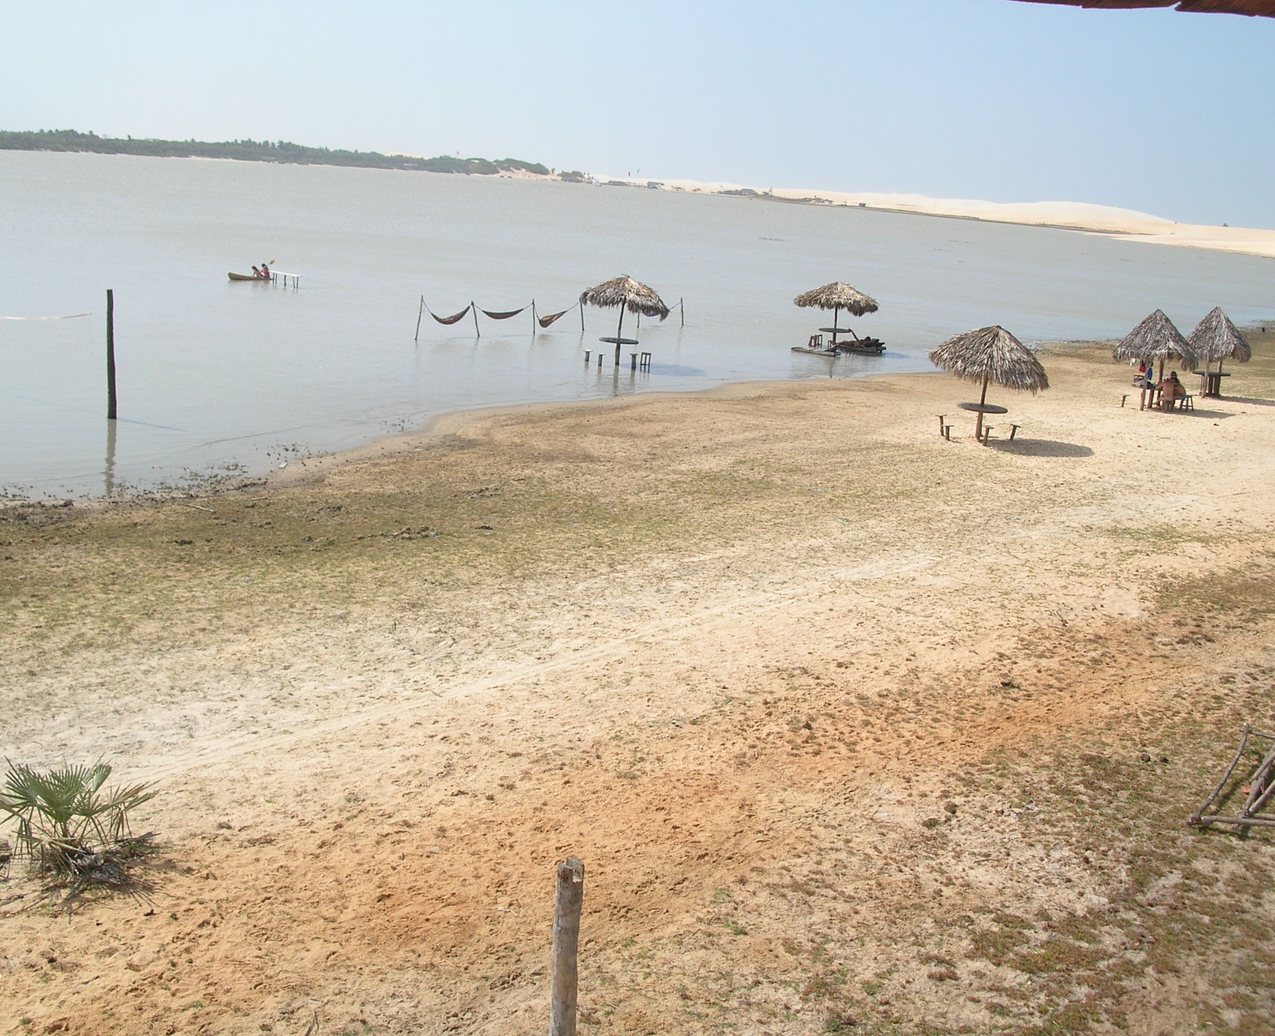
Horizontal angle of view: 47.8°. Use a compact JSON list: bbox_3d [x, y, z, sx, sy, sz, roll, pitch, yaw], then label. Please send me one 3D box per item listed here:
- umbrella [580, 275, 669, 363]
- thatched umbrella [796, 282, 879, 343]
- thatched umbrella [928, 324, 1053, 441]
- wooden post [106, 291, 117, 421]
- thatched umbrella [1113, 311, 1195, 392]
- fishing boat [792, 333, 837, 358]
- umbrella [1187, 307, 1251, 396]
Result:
[{"bbox_3d":[-0.530,-6.269,46.028,2.893,2.932,2.893,4,13,-1],"label":"umbrella"},{"bbox_3d":[7.832,-7.904,56.167,3.280,2.575,3.280,6,13,7],"label":"thatched umbrella"},{"bbox_3d":[8.468,-3.207,34.469,2.825,2.768,2.825,7,14,13],"label":"thatched umbrella"},{"bbox_3d":[-11.429,-3.523,31.227,0.160,2.837,0.160,-1,14,-20],"label":"wooden post"},{"bbox_3d":[15.540,-4.735,42.968,2.332,2.983,2.332,9,14,19],"label":"thatched umbrella"},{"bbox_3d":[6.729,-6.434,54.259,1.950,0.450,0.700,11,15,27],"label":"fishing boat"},{"bbox_3d":[19.038,-5.418,47.011,2.017,2.923,2.017,9,14,21],"label":"umbrella"}]

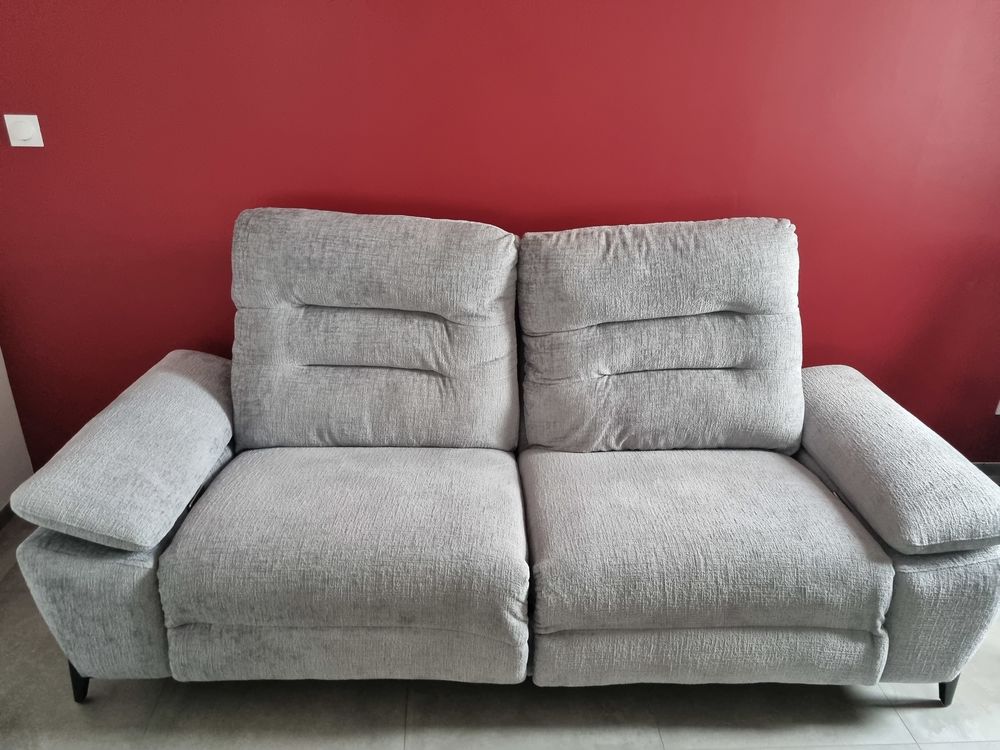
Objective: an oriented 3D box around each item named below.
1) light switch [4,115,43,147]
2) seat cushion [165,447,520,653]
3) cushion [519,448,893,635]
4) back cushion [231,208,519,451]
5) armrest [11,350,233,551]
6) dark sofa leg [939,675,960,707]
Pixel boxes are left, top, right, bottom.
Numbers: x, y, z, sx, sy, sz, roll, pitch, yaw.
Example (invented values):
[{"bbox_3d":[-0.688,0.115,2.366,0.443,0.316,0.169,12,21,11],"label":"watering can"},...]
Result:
[{"bbox_3d":[-1.270,-0.649,2.002,0.082,0.082,0.012,0,26,-4],"label":"light switch"},{"bbox_3d":[-0.322,0.364,1.779,0.735,0.230,0.530,1,26,-3],"label":"seat cushion"},{"bbox_3d":[0.432,0.373,1.808,0.740,0.220,0.530,1,26,-3],"label":"cushion"},{"bbox_3d":[-0.325,-0.123,2.004,0.735,0.600,0.220,1,10,-3],"label":"back cushion"},{"bbox_3d":[-0.812,0.140,1.759,0.300,0.125,0.730,1,26,-3],"label":"armrest"},{"bbox_3d":[1.102,0.769,1.851,0.048,0.096,0.045,1,26,-3],"label":"dark sofa leg"}]

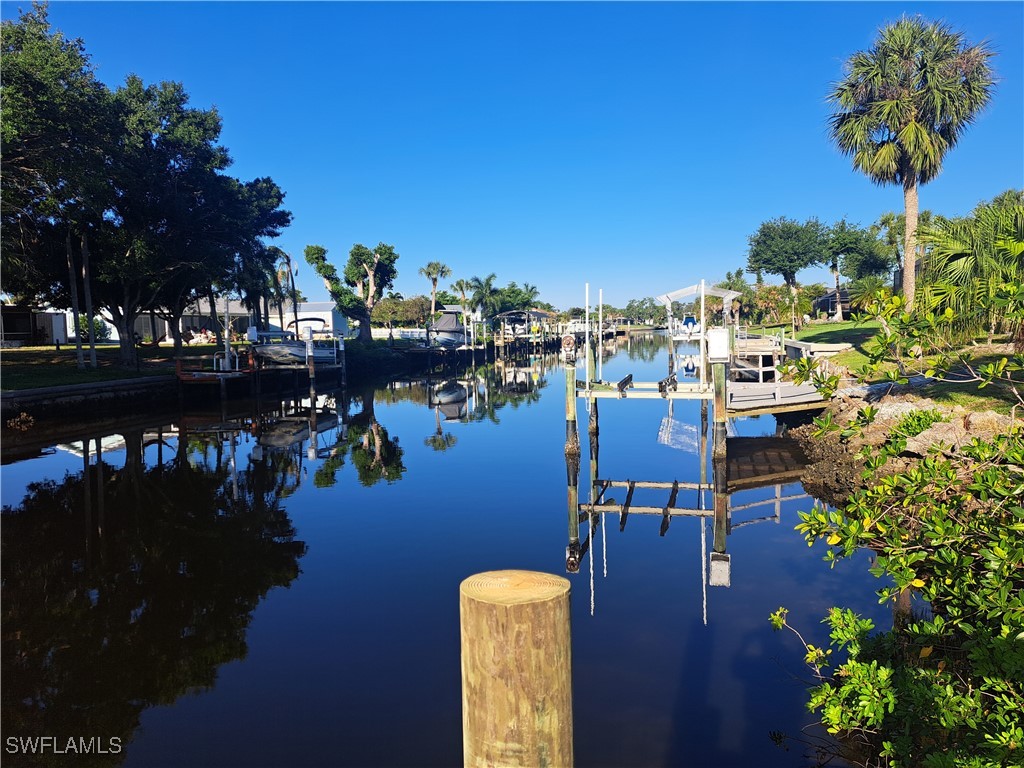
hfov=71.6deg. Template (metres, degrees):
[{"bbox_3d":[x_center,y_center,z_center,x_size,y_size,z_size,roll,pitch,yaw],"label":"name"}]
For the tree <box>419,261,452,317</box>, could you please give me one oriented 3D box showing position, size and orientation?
[{"bbox_3d":[-6.724,-7.320,62.001,2.800,6.680,2.800,-2,5,-6],"label":"tree"}]

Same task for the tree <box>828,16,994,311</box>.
[{"bbox_3d":[10.947,-5.634,19.507,4.400,8.590,4.200,1,5,29],"label":"tree"}]

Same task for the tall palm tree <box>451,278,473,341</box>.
[{"bbox_3d":[-4.918,-7.544,72.001,2.600,6.050,2.600,-2,5,-4],"label":"tall palm tree"}]

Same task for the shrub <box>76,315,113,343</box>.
[{"bbox_3d":[-27.017,-3.578,46.000,2.350,1.840,2.000,-4,6,-30],"label":"shrub"}]

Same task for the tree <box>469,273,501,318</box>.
[{"bbox_3d":[-2.765,-8.610,77.001,3.600,6.690,3.600,-2,5,-2],"label":"tree"}]

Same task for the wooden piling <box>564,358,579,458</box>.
[{"bbox_3d":[1.234,0.520,14.600,0.270,1.970,0.270,-1,5,5],"label":"wooden piling"}]

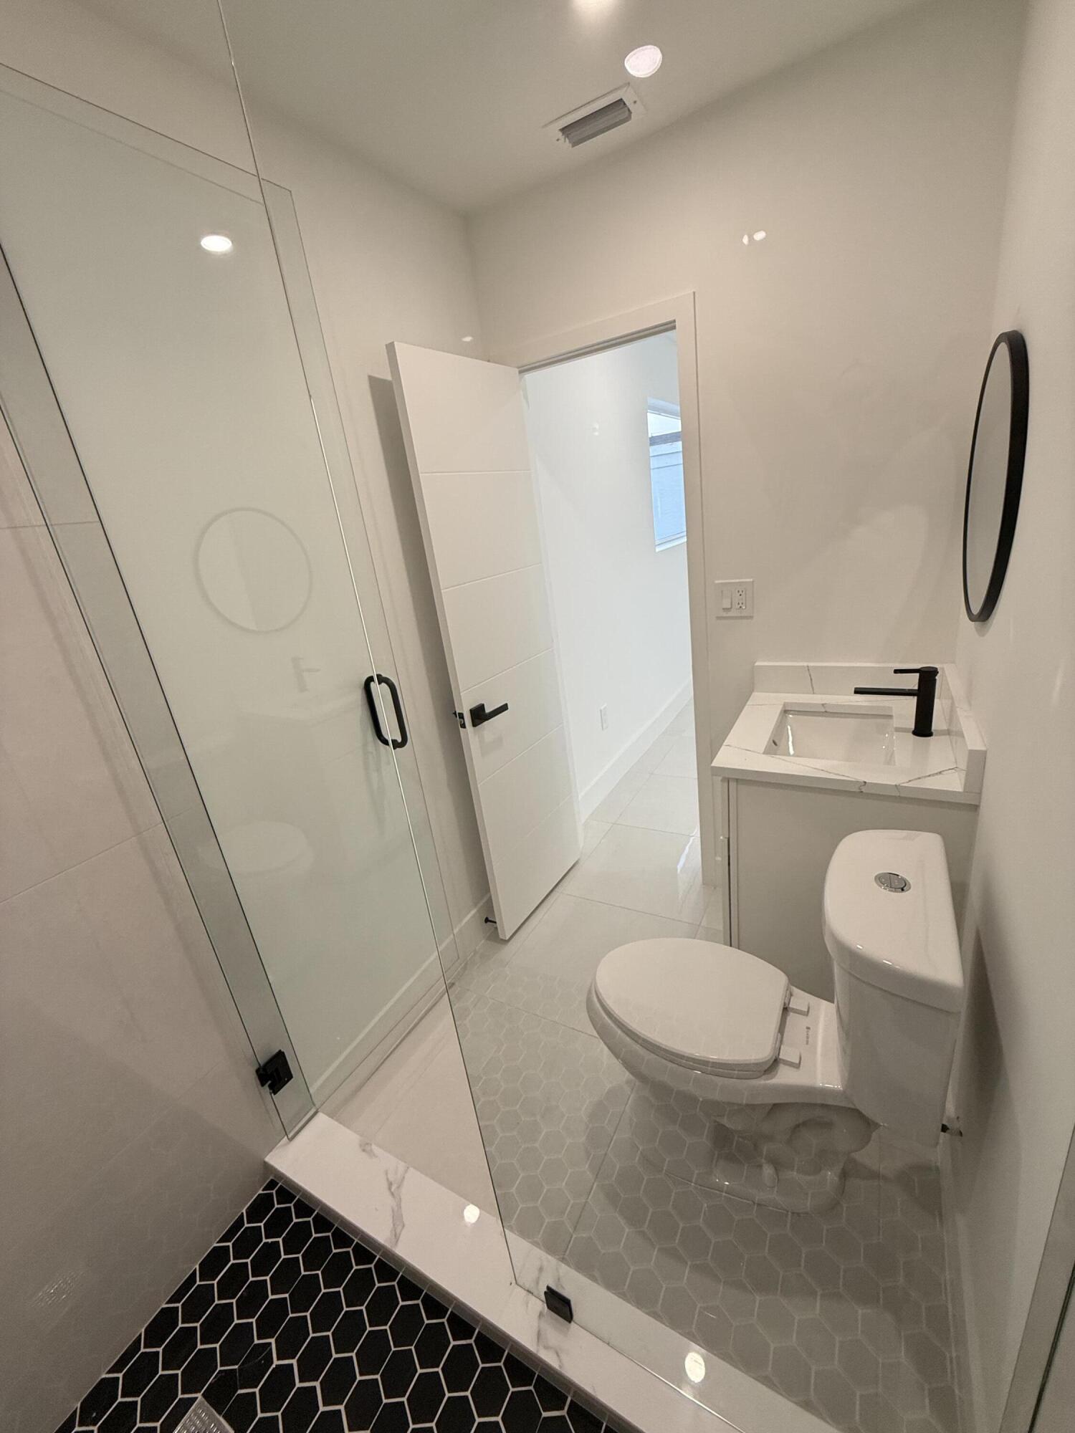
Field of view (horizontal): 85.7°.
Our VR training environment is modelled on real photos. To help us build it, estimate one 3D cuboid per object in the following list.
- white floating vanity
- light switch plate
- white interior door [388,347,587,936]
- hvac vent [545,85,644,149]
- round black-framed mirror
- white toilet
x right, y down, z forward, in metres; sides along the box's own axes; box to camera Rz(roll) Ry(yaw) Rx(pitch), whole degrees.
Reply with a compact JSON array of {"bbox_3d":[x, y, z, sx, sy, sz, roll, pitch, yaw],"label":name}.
[{"bbox_3d":[0.912,0.356,1.777,0.576,0.903,0.598,4,23,30],"label":"white floating vanity"},{"bbox_3d":[0.662,-0.394,1.950,0.125,0.126,0.010,4,23,30],"label":"light switch plate"},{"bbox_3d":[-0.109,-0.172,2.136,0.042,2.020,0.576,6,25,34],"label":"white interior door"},{"bbox_3d":[0.150,-1.571,1.528,0.247,0.015,0.148,4,23,30],"label":"hvac vent"},{"bbox_3d":[1.025,-0.520,1.317,0.027,0.605,0.605,4,23,30],"label":"round black-framed mirror"},{"bbox_3d":[0.487,0.691,1.383,0.751,0.805,0.425,4,23,30],"label":"white toilet"}]

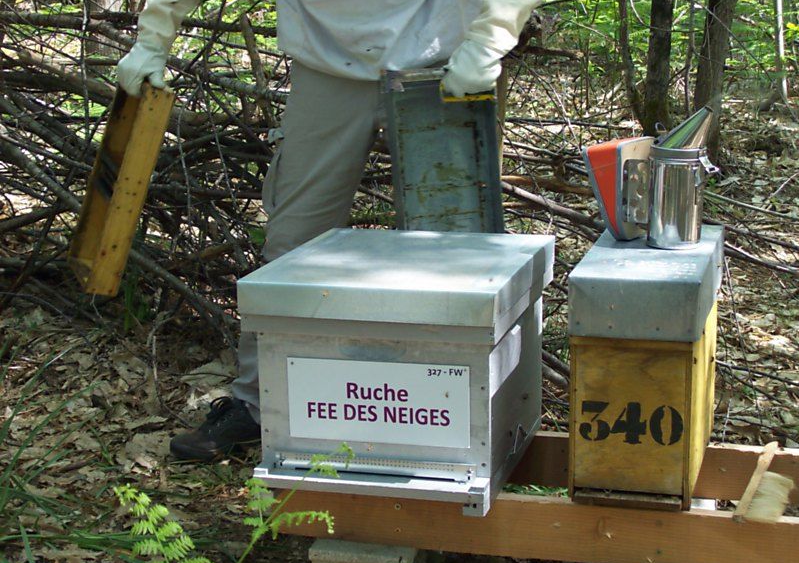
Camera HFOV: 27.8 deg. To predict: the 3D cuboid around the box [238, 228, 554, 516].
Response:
[{"bbox_3d":[0.015,0.150,3.114,0.470,0.398,0.560,2,13,16],"label":"box"}]

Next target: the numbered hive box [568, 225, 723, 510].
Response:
[{"bbox_3d":[0.475,0.143,3.062,0.224,0.414,0.533,2,13,15],"label":"numbered hive box"}]

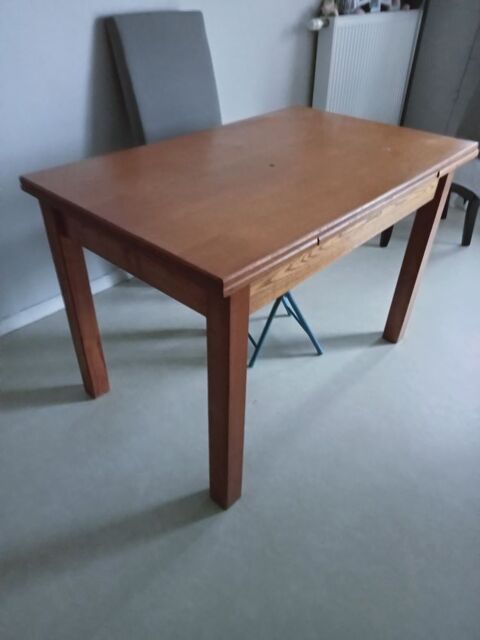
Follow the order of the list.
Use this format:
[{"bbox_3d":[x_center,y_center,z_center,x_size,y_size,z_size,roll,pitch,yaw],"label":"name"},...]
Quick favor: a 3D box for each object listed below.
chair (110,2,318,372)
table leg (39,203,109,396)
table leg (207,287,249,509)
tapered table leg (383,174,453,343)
[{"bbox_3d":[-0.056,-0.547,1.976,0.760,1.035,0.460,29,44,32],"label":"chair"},{"bbox_3d":[-0.480,-0.054,1.537,0.068,0.728,0.067,29,44,32],"label":"table leg"},{"bbox_3d":[-0.029,0.195,1.216,0.068,0.728,0.067,29,44,32],"label":"table leg"},{"bbox_3d":[0.625,-0.217,1.817,0.068,0.728,0.067,29,44,32],"label":"tapered table leg"}]

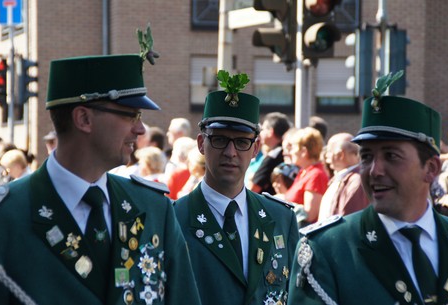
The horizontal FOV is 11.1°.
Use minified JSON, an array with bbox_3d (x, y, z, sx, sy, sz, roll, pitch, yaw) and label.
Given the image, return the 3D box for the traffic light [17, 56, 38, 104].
[{"bbox_3d":[-3.748,-1.361,44.000,0.330,0.890,0.290,1,0,-18],"label":"traffic light"}]

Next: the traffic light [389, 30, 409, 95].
[{"bbox_3d":[2.306,-1.192,30.400,0.290,0.880,0.320,1,0,25],"label":"traffic light"}]

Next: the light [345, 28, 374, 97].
[{"bbox_3d":[1.783,-1.182,30.300,0.320,0.880,0.290,1,0,29],"label":"light"}]

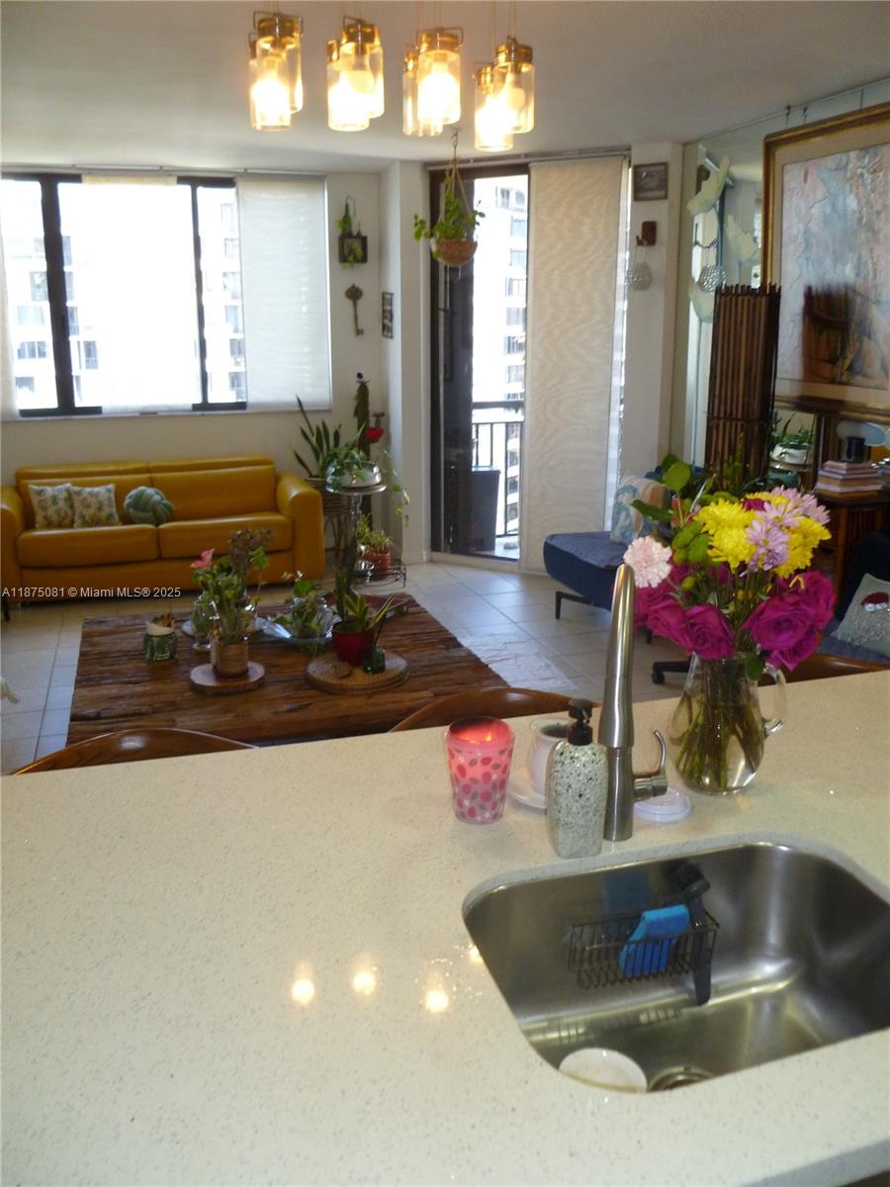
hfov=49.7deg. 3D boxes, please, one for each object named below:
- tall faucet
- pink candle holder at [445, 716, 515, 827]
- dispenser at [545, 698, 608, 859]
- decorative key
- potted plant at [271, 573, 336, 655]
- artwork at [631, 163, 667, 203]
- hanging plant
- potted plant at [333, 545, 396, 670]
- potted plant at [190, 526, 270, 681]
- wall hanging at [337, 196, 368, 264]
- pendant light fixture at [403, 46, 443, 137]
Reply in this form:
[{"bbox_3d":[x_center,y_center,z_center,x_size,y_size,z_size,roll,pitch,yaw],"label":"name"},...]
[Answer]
[{"bbox_3d":[0.246,0.170,1.233,0.105,0.420,0.240,4,16,13],"label":"tall faucet"},{"bbox_3d":[0.046,0.238,1.288,0.092,0.118,0.092,0,15,0],"label":"pink candle holder"},{"bbox_3d":[0.162,0.231,1.195,0.066,0.194,0.052,-5,16,-17],"label":"dispenser"},{"bbox_3d":[-0.603,-1.887,6.400,0.119,0.340,0.030,-5,16,-17],"label":"decorative key"},{"bbox_3d":[-0.554,0.048,3.801,0.250,0.245,0.230,-5,16,-17],"label":"potted plant"},{"bbox_3d":[1.195,-2.385,5.540,0.205,0.205,0.025,8,17,28],"label":"artwork"},{"bbox_3d":[0.014,-2.166,5.265,0.400,0.680,0.360,-5,16,-17],"label":"hanging plant"},{"bbox_3d":[-0.278,0.051,3.370,0.219,0.397,0.199,-5,16,-17],"label":"potted plant"},{"bbox_3d":[-0.736,0.039,3.284,0.260,0.500,0.230,-5,16,-17],"label":"potted plant"},{"bbox_3d":[-0.606,-2.374,6.300,0.182,0.414,0.091,-5,16,-17],"label":"wall hanging"},{"bbox_3d":[-0.052,-1.230,2.361,0.096,0.188,0.098,0,15,0],"label":"pendant light fixture"}]

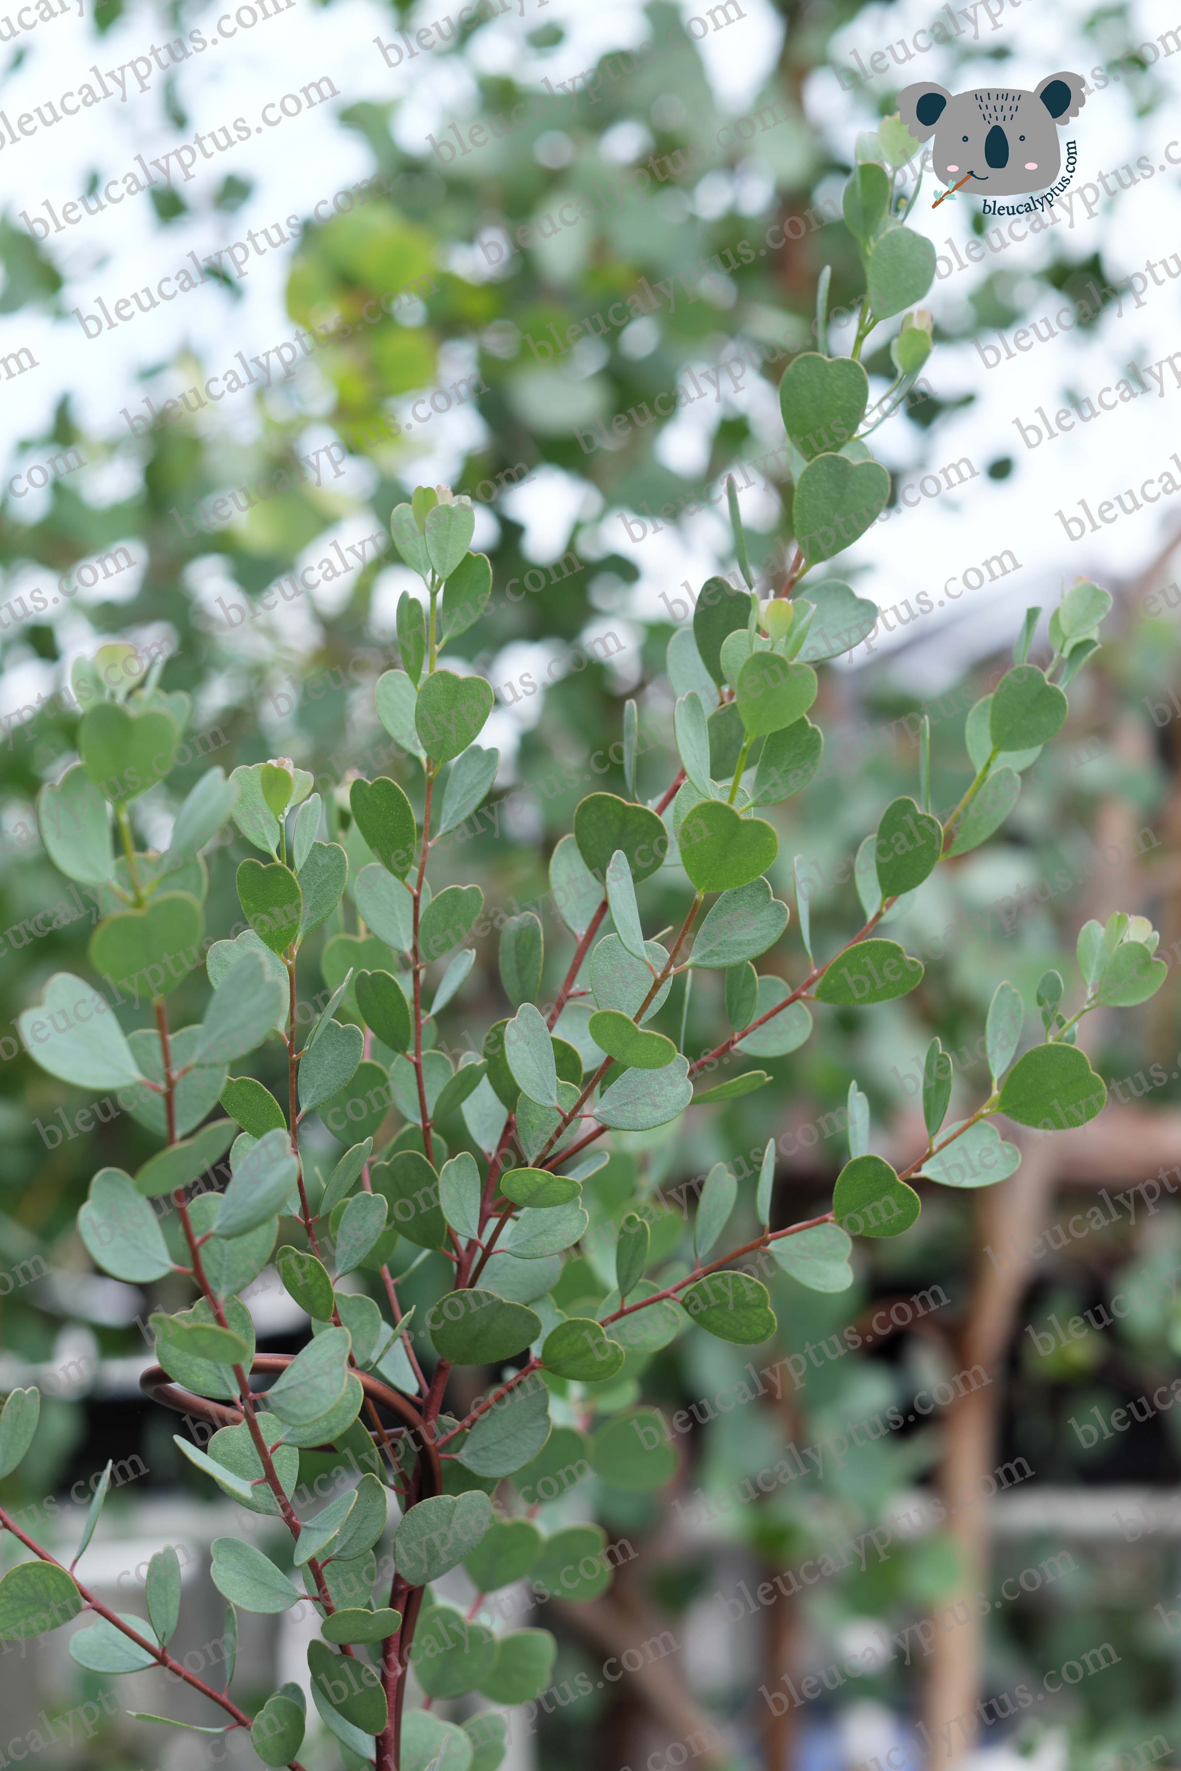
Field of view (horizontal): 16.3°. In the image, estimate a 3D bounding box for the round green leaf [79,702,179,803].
[{"bbox_3d":[-0.116,-0.034,1.040,0.025,0.028,0.004,0,28,0],"label":"round green leaf"}]

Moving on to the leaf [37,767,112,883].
[{"bbox_3d":[-0.117,-0.013,0.950,0.021,0.029,0.005,-26,0,-34],"label":"leaf"}]

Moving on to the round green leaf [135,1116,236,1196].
[{"bbox_3d":[-0.102,0.068,1.040,0.030,0.004,0.025,-36,-27,0],"label":"round green leaf"}]

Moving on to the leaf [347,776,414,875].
[{"bbox_3d":[-0.058,-0.016,1.150,0.023,0.029,0.004,-8,16,38],"label":"leaf"}]

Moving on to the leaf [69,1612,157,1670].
[{"bbox_3d":[-0.133,0.210,1.150,0.025,0.004,0.022,21,40,18],"label":"leaf"}]

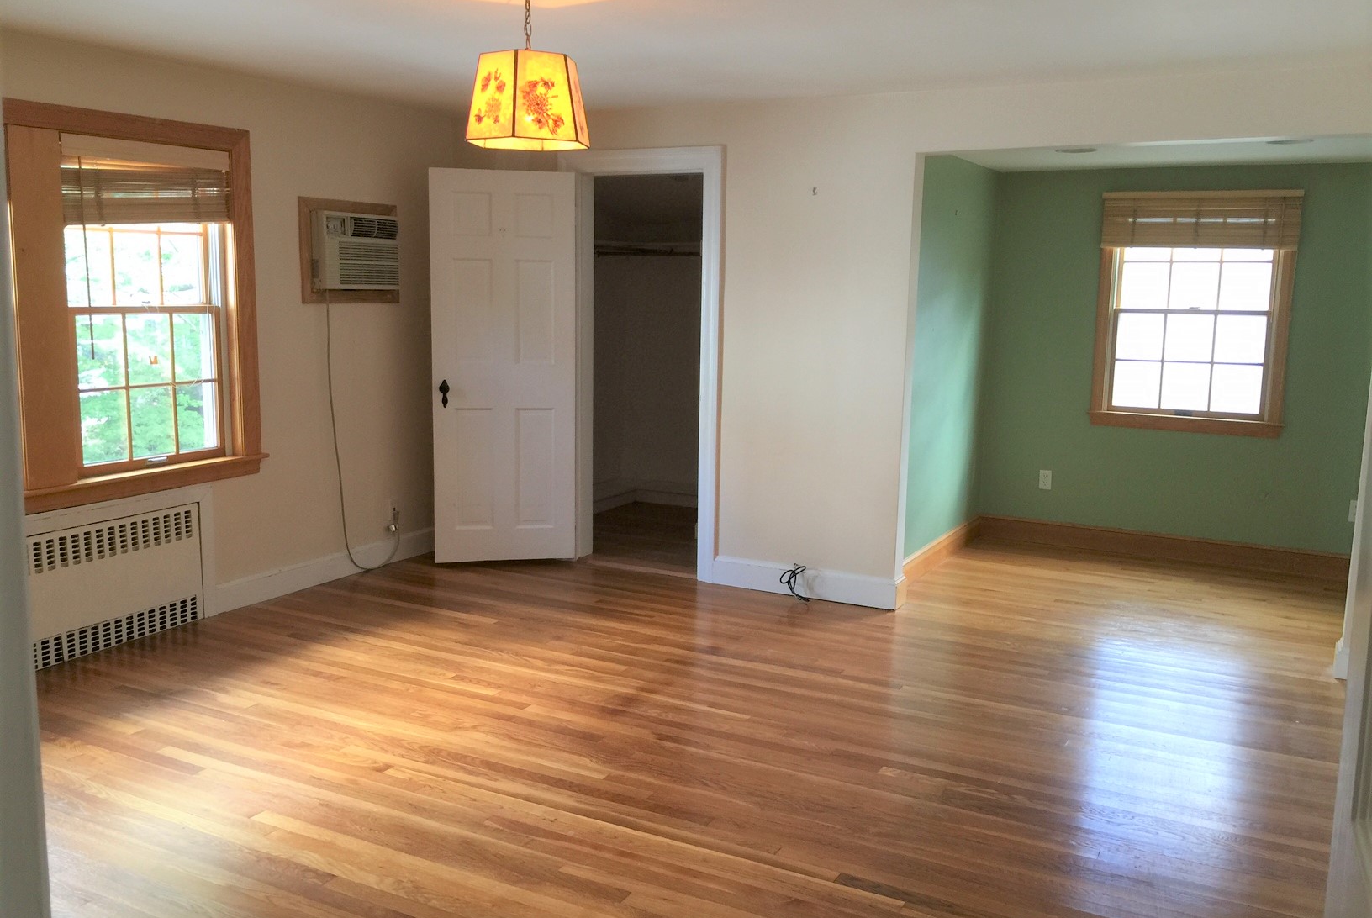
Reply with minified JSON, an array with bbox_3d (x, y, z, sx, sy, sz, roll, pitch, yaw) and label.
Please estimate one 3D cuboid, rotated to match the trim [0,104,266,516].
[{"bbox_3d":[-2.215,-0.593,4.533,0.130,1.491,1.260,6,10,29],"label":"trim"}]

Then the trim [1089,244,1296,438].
[{"bbox_3d":[2.688,-0.715,6.117,0.955,1.148,0.100,6,10,29],"label":"trim"}]

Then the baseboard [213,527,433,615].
[{"bbox_3d":[-1.683,0.524,5.683,0.025,0.130,1.586,6,10,29],"label":"baseboard"}]

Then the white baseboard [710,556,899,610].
[{"bbox_3d":[0.549,0.583,5.495,0.951,0.142,0.025,6,10,29],"label":"white baseboard"}]

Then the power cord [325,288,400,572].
[{"bbox_3d":[-1.568,-0.127,5.685,0.080,1.412,0.465,6,10,29],"label":"power cord"}]

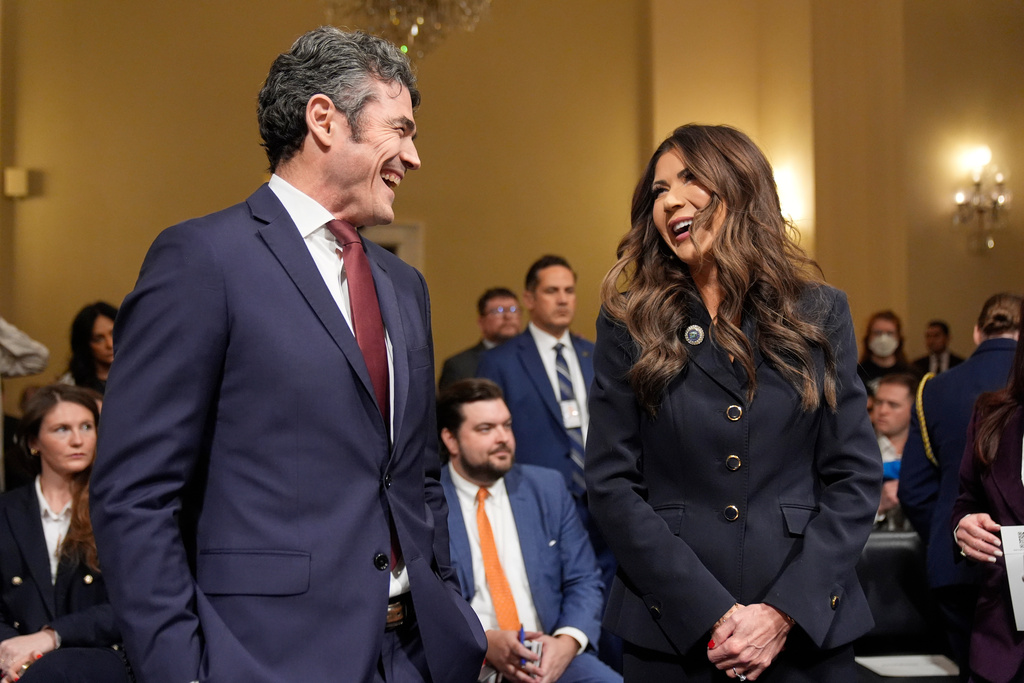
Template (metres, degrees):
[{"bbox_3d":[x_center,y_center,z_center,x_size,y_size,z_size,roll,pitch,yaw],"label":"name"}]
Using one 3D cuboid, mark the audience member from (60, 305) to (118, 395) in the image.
[{"bbox_3d":[-1.590,0.660,4.180,0.460,1.620,0.300,1,-2,-35],"label":"audience member"}]

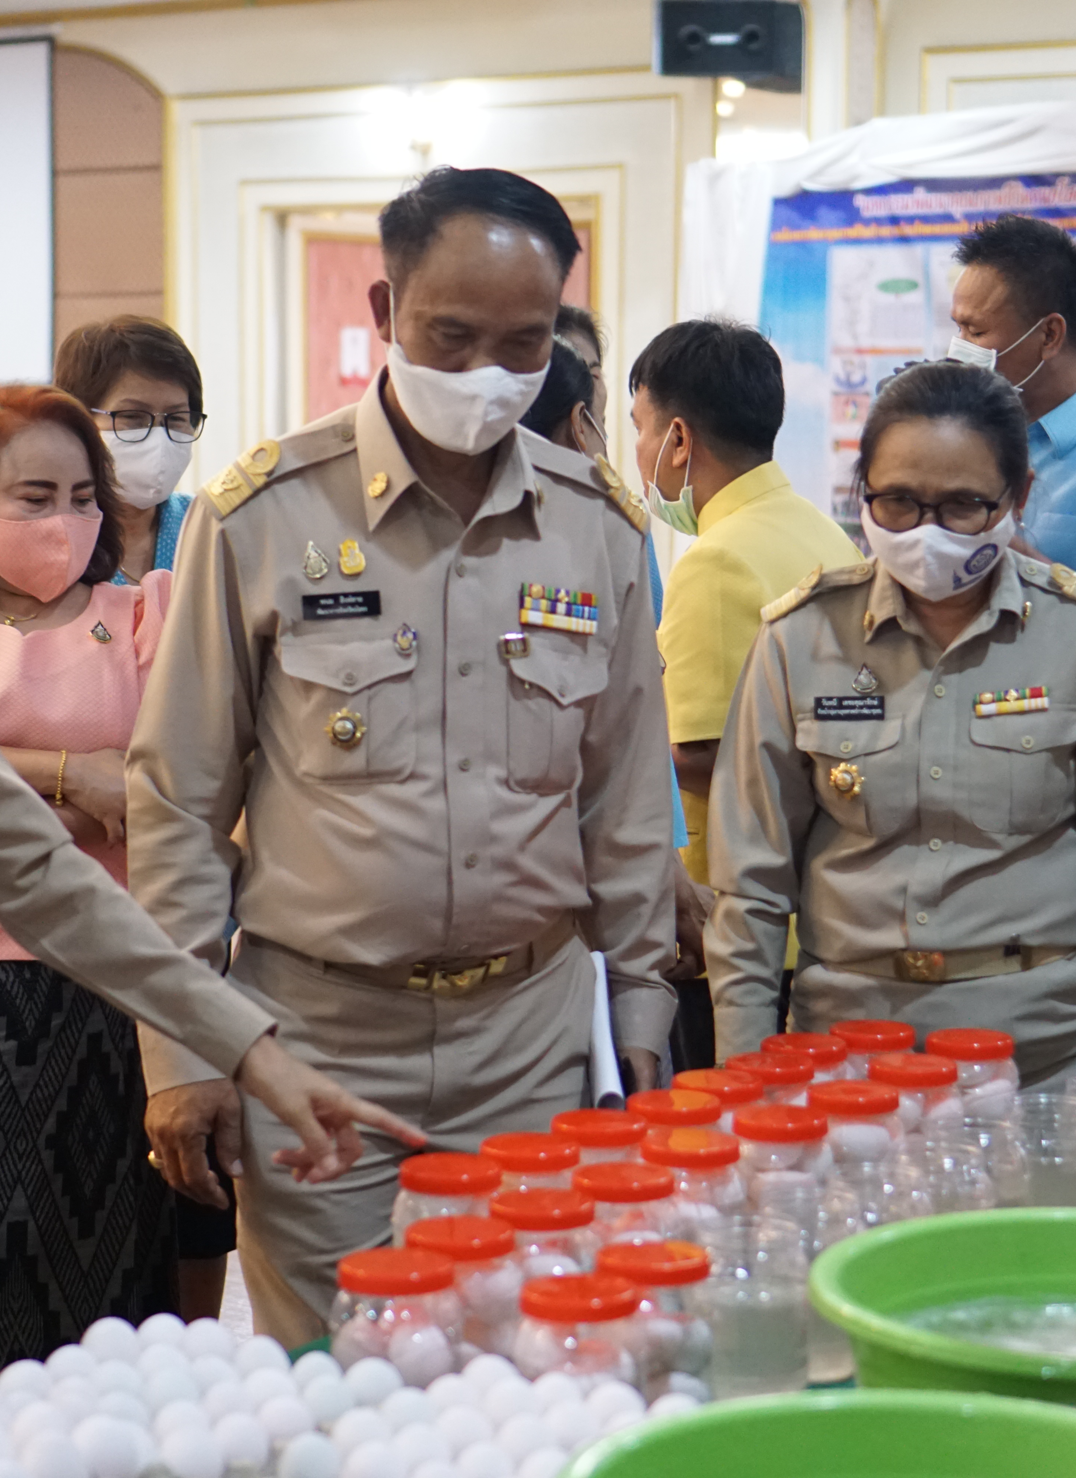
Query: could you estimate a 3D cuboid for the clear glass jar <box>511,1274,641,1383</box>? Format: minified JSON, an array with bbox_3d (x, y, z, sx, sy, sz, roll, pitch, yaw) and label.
[{"bbox_3d":[0.032,0.501,2.498,0.102,0.145,0.102,1,7,0],"label":"clear glass jar"}]

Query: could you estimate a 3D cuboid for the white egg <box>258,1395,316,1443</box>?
[{"bbox_3d":[-0.188,0.512,2.390,0.044,0.055,0.044,1,7,0],"label":"white egg"}]

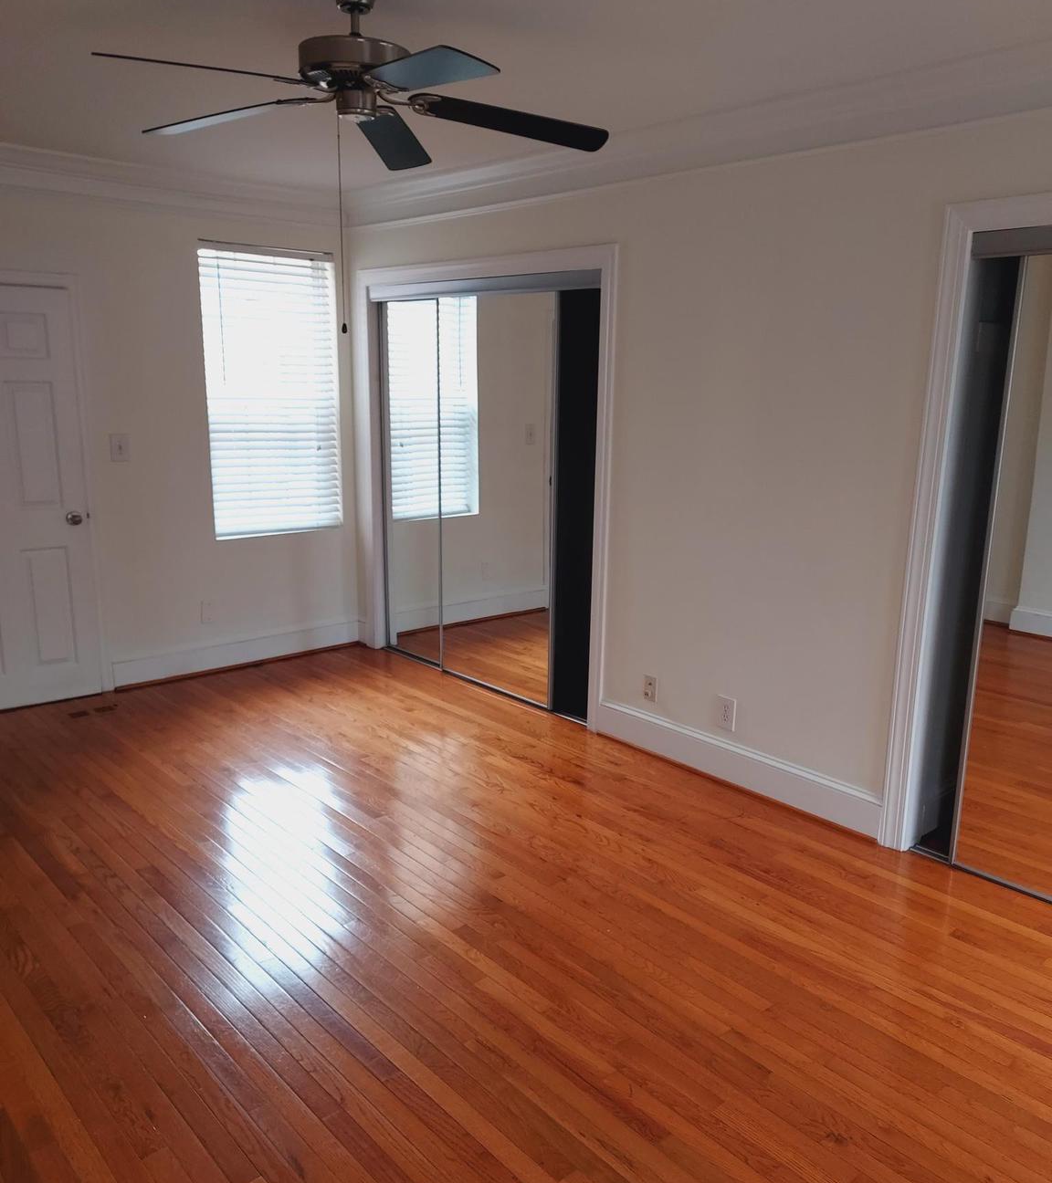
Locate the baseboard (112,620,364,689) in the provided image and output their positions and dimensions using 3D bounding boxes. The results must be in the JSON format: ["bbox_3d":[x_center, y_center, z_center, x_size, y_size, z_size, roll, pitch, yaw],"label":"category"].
[{"bbox_3d":[-1.584,0.328,5.547,1.495,0.159,0.027,-11,17,-41],"label":"baseboard"}]

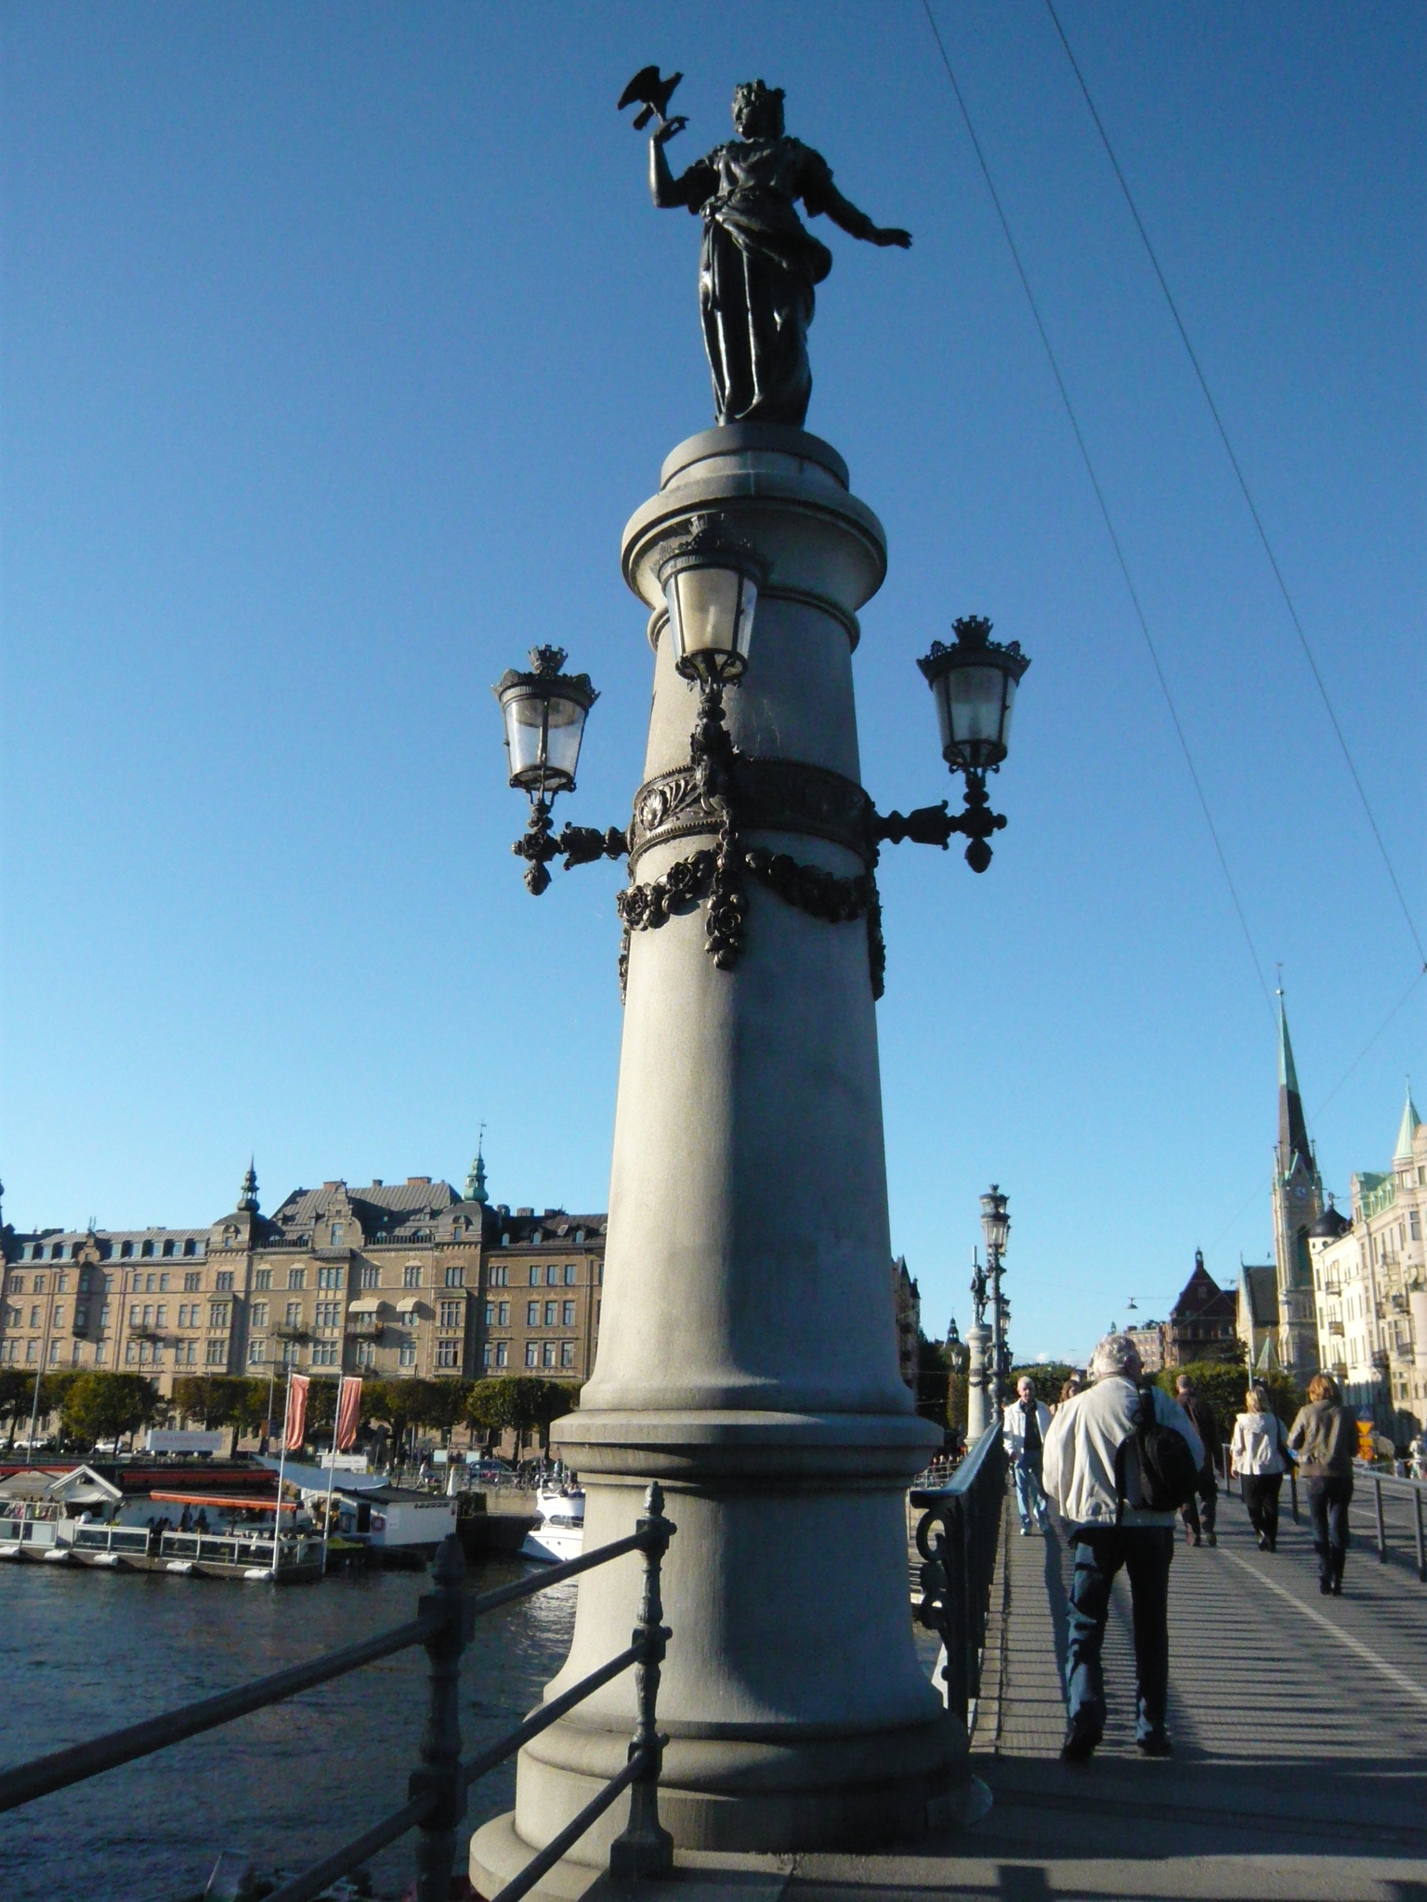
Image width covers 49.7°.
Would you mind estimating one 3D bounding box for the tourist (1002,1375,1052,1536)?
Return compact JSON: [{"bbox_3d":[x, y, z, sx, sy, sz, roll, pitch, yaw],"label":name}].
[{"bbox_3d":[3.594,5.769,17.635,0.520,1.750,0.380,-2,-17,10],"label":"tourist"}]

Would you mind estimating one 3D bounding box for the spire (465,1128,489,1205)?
[{"bbox_3d":[-25.856,23.606,169.477,2.600,8.900,2.600,-2,-17,10],"label":"spire"}]

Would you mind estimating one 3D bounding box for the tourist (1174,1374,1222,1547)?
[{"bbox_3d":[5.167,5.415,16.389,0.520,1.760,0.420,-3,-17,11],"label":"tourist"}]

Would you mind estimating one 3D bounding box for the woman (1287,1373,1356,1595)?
[{"bbox_3d":[4.887,4.279,12.387,0.500,1.690,0.360,-2,-17,10],"label":"woman"}]

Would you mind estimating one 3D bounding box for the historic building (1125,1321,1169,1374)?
[{"bbox_3d":[131.672,125.022,466.244,17.000,24.000,15.000,-15,-23,43],"label":"historic building"}]

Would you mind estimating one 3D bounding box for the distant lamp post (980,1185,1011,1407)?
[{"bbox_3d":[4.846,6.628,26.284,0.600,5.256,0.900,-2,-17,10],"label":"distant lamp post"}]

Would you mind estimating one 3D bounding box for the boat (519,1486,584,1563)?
[{"bbox_3d":[-3.369,25.767,68.510,10.000,3.429,3.400,-6,-19,23],"label":"boat"}]

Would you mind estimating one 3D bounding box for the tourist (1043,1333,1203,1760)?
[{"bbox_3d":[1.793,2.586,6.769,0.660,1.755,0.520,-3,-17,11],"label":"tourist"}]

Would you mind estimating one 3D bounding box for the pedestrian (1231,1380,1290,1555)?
[{"bbox_3d":[5.750,5.440,16.244,0.520,1.670,0.380,-2,-17,10],"label":"pedestrian"}]

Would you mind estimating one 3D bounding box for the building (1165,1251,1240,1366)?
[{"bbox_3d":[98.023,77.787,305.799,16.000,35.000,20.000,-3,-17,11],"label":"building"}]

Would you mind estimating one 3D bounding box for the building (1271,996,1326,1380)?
[{"bbox_3d":[109.082,46.541,287.923,9.000,80.000,9.000,2,-17,-3],"label":"building"}]

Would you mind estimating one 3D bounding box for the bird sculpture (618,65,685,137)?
[{"bbox_3d":[-0.337,-4.543,8.171,0.330,0.310,0.290,-2,-17,10],"label":"bird sculpture"}]

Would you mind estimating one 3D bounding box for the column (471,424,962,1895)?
[{"bbox_3d":[0.168,0.515,6.899,2.000,6.015,2.000,1,-17,1],"label":"column"}]

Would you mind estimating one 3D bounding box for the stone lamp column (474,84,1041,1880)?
[{"bbox_3d":[0.172,-0.694,7.112,2.500,8.291,2.500,-2,-17,10],"label":"stone lamp column"}]

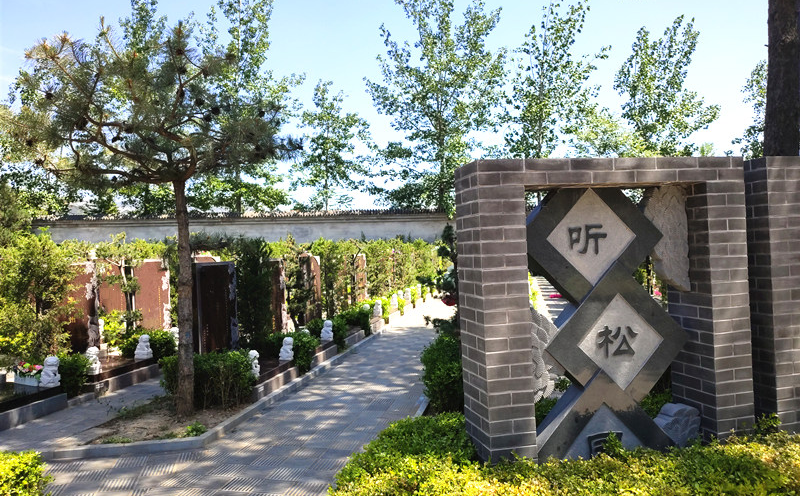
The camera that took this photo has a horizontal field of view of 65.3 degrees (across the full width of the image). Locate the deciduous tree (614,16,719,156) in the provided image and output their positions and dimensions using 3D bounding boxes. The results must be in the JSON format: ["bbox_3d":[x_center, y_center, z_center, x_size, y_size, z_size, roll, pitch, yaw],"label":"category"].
[{"bbox_3d":[11.829,-4.553,27.499,4.500,11.270,4.500,-3,0,12],"label":"deciduous tree"}]

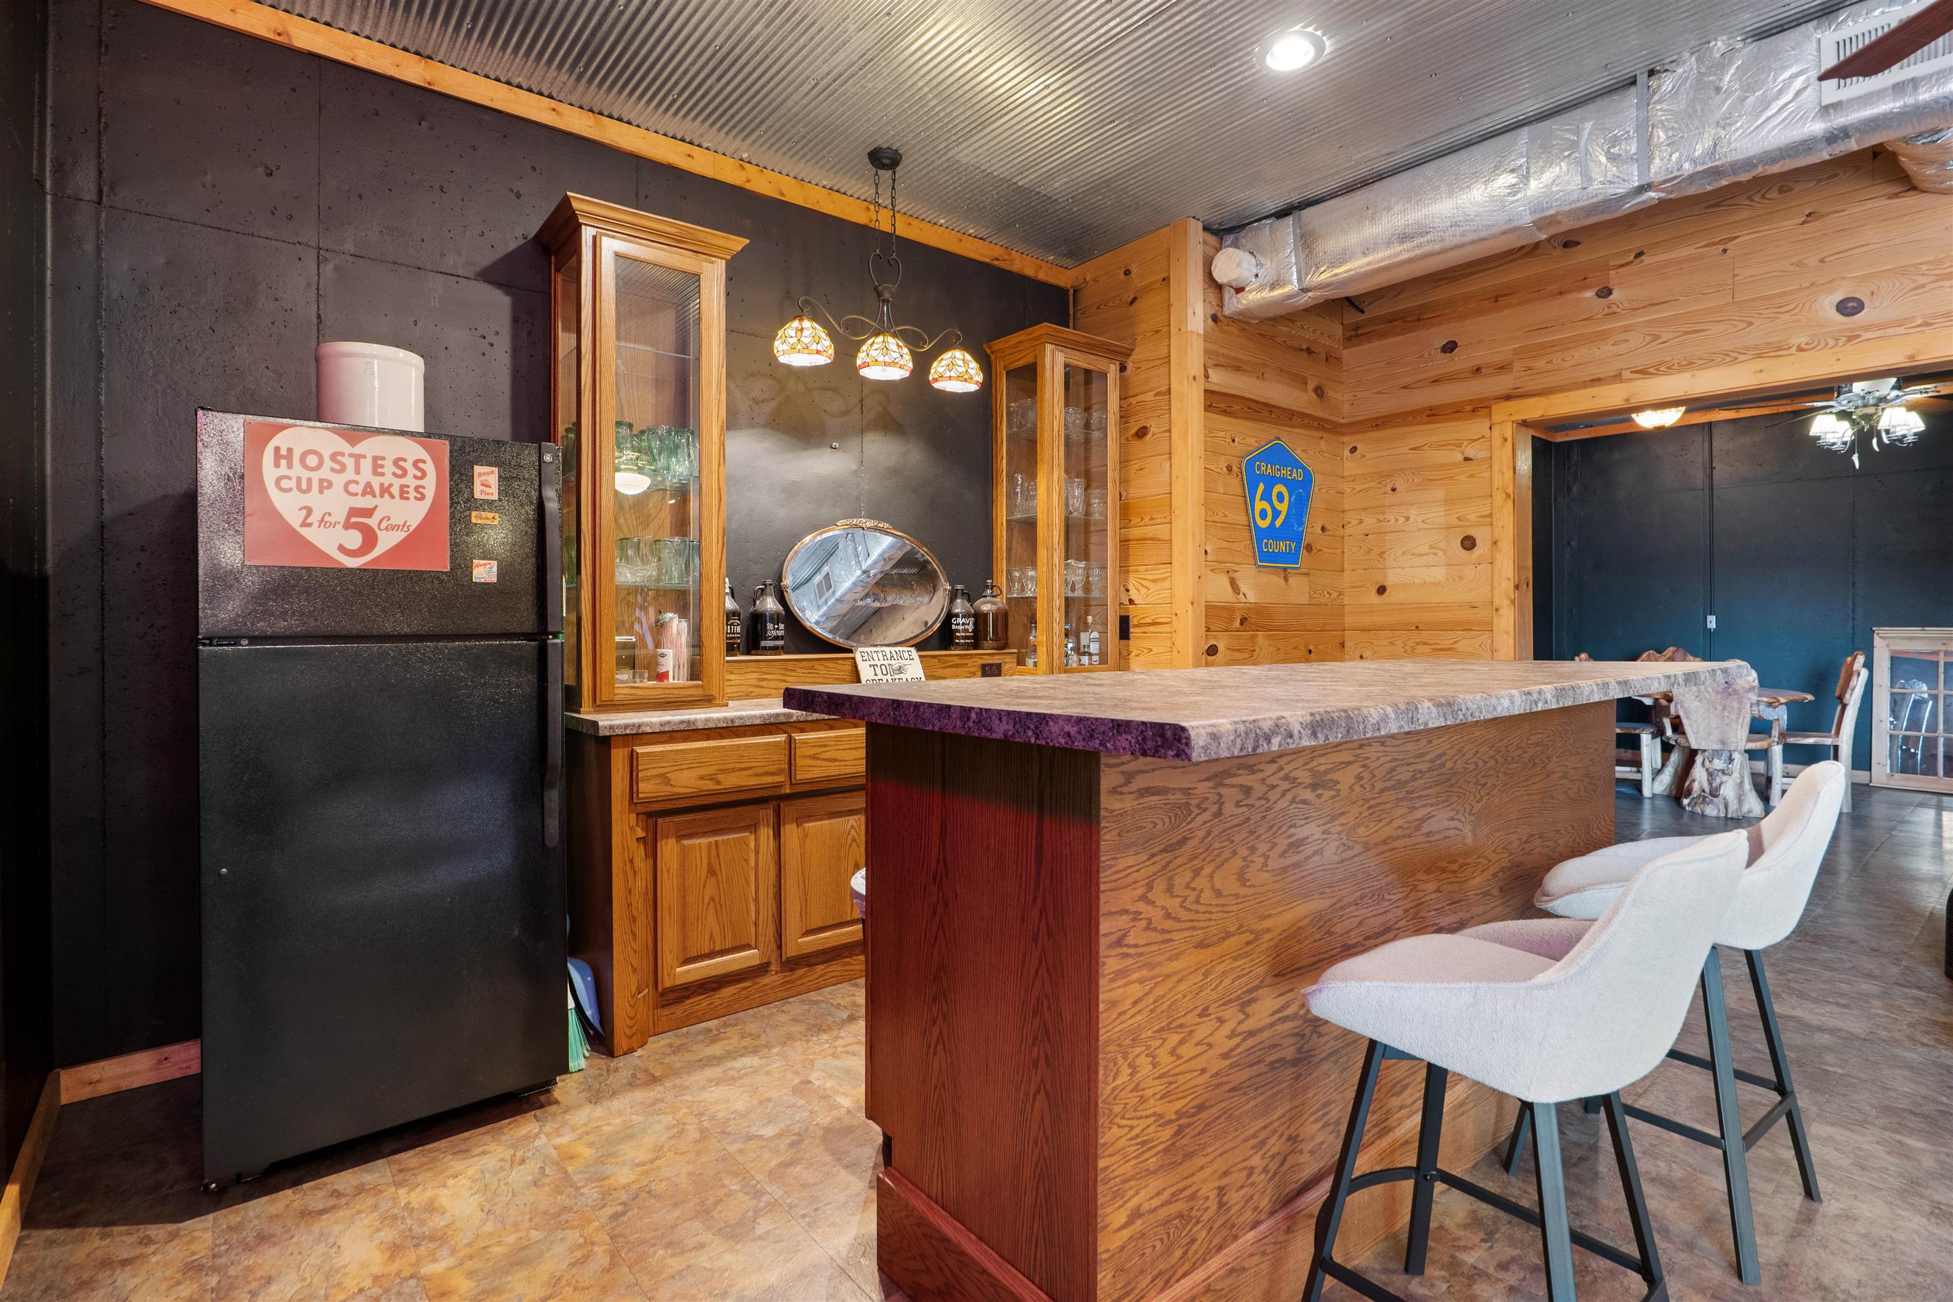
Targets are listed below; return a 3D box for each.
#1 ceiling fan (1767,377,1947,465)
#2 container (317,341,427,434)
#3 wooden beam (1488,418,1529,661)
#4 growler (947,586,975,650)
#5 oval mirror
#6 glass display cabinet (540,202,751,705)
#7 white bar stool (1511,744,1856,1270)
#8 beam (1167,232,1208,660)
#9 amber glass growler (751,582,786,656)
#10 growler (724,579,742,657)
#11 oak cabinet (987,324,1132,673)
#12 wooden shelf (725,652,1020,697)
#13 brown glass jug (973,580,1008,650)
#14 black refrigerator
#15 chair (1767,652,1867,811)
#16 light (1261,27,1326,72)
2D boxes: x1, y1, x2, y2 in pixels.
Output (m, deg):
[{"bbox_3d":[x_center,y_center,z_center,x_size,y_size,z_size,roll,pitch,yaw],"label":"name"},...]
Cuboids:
[{"bbox_3d":[5.009,-1.471,4.887,1.320,0.800,1.320,-1,2,-41],"label":"ceiling fan"},{"bbox_3d":[-1.571,-0.641,2.258,0.228,0.243,0.228,-1,2,-41],"label":"container"},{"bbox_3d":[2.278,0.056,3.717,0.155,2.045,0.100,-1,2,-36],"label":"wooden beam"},{"bbox_3d":[-0.065,-0.137,3.654,0.125,0.275,0.125,0,1,0],"label":"growler"},{"bbox_3d":[-0.414,-0.249,3.414,0.755,0.525,0.040,-1,-7,-36],"label":"oval mirror"},{"bbox_3d":[-1.061,-0.565,2.765,0.533,1.484,0.399,-1,2,-36],"label":"glass display cabinet"},{"bbox_3d":[1.475,0.678,1.843,0.480,0.956,0.530,-1,2,-36],"label":"white bar stool"},{"bbox_3d":[0.964,-0.423,3.996,0.125,3.030,0.100,-1,2,-41],"label":"beam"},{"bbox_3d":[-0.754,-0.118,3.149,0.125,0.270,0.125,-1,2,-36],"label":"amber glass growler"},{"bbox_3d":[-0.905,-0.119,3.123,0.130,0.278,0.130,-1,2,-41],"label":"growler"},{"bbox_3d":[0.363,-0.589,3.809,0.519,1.484,0.401,-1,2,-36],"label":"oak cabinet"},{"bbox_3d":[-0.436,0.090,3.545,1.500,0.155,0.170,-1,2,-41],"label":"wooden shelf"},{"bbox_3d":[0.065,-0.150,3.971,0.165,0.315,0.160,0,1,0],"label":"brown glass jug"},{"bbox_3d":[-1.502,0.298,2.247,0.700,1.630,0.710,-1,2,-36],"label":"black refrigerator"},{"bbox_3d":[5.582,0.515,5.811,0.450,1.030,0.460,1,2,38],"label":"chair"},{"bbox_3d":[0.913,-1.734,2.509,0.200,0.030,0.200,0,1,0],"label":"light"}]

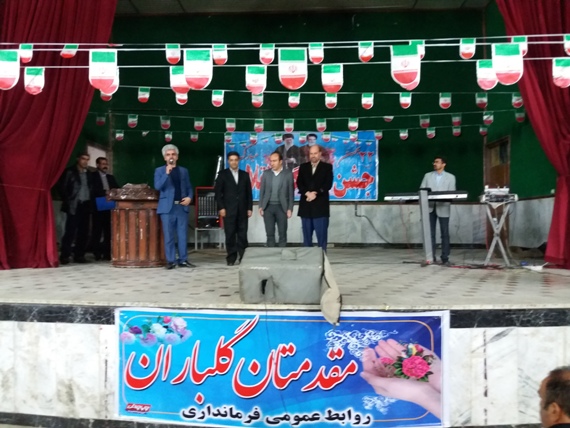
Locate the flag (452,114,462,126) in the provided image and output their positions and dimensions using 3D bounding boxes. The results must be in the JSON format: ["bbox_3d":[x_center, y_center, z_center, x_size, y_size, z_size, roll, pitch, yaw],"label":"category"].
[{"bbox_3d":[2.988,-1.623,8.000,0.166,0.215,0.020,0,-1,4],"label":"flag"}]

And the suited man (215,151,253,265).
[{"bbox_3d":[-0.782,-0.090,7.070,0.560,1.723,0.350,0,-1,-6],"label":"suited man"}]

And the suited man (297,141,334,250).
[{"bbox_3d":[0.443,-0.133,6.920,0.540,1.807,0.380,0,-1,6],"label":"suited man"}]

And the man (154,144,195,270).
[{"bbox_3d":[-1.571,-0.109,6.560,0.550,1.753,0.420,0,-1,-16],"label":"man"}]

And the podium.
[{"bbox_3d":[-2.175,0.167,6.850,0.900,1.200,0.650,0,-1,0],"label":"podium"}]

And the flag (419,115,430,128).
[{"bbox_3d":[2.435,-1.599,8.000,0.172,0.220,0.020,0,-1,4],"label":"flag"}]

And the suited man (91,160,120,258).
[{"bbox_3d":[-3.041,-0.087,7.750,0.520,1.725,0.400,1,-1,-36],"label":"suited man"}]

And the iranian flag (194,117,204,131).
[{"bbox_3d":[-1.498,-1.571,8.100,0.170,0.230,0.020,0,-1,4],"label":"iranian flag"}]

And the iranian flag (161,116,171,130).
[{"bbox_3d":[-2.091,-1.593,8.100,0.170,0.230,0.020,0,-1,4],"label":"iranian flag"}]

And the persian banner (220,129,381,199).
[{"bbox_3d":[0.373,-1.060,10.250,3.400,1.520,0.030,0,-1,4],"label":"persian banner"}]

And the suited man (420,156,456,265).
[{"bbox_3d":[2.496,-0.074,7.500,0.560,1.696,0.400,0,-1,17],"label":"suited man"}]

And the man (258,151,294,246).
[{"bbox_3d":[-0.131,-0.090,7.080,0.530,1.723,0.340,0,-1,2],"label":"man"}]

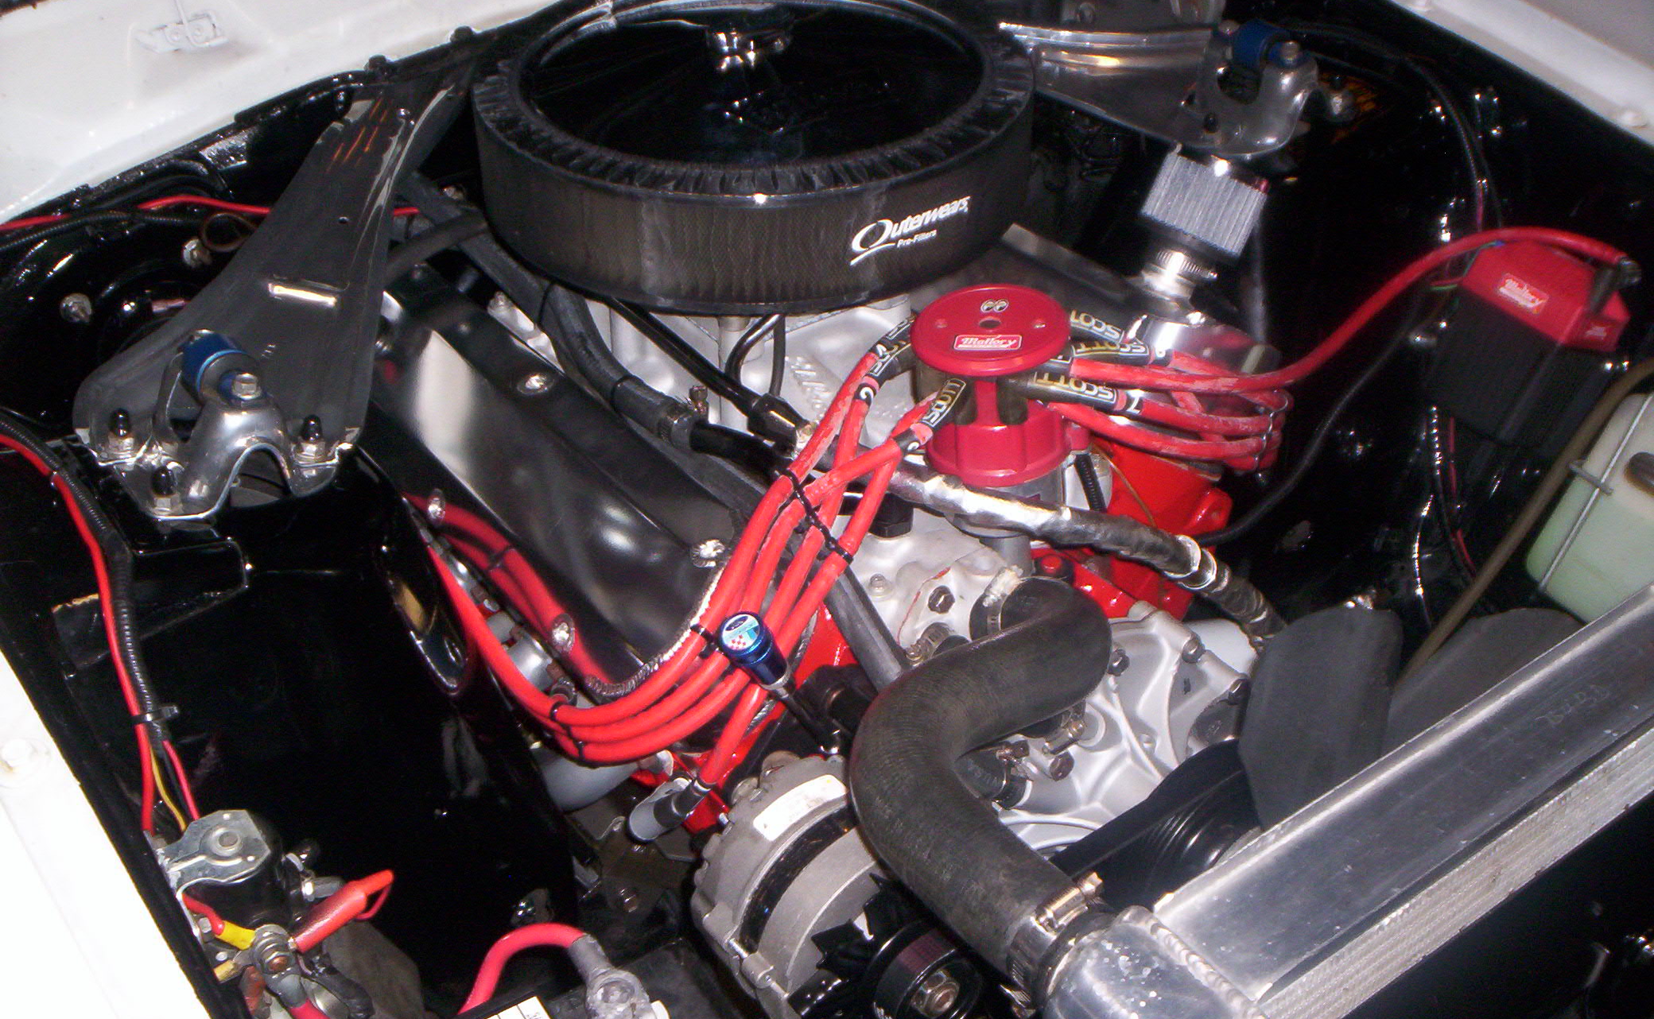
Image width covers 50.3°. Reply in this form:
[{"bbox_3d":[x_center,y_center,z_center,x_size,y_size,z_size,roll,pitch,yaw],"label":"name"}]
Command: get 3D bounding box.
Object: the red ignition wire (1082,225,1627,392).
[{"bbox_3d":[0.341,-0.128,1.098,0.445,0.085,0.090,-25,43,-27],"label":"red ignition wire"}]

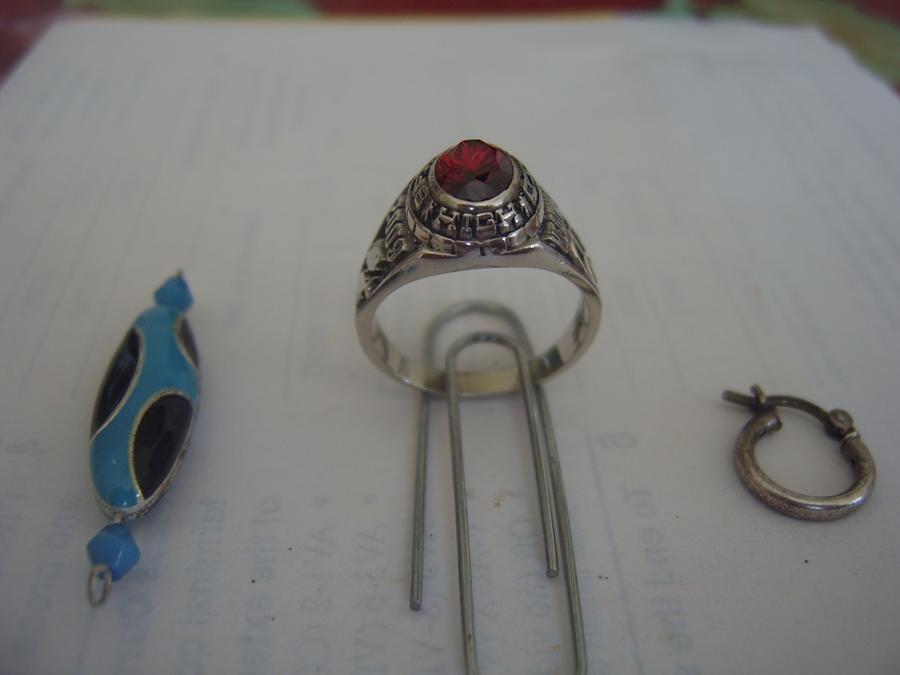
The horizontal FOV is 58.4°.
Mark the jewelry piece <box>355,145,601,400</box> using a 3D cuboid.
[{"bbox_3d":[0.003,-0.004,0.073,0.023,0.027,0.010,1,45,1],"label":"jewelry piece"}]

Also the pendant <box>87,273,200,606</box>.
[{"bbox_3d":[-0.029,0.006,0.077,0.009,0.006,0.039,-2,45,-2],"label":"pendant"}]

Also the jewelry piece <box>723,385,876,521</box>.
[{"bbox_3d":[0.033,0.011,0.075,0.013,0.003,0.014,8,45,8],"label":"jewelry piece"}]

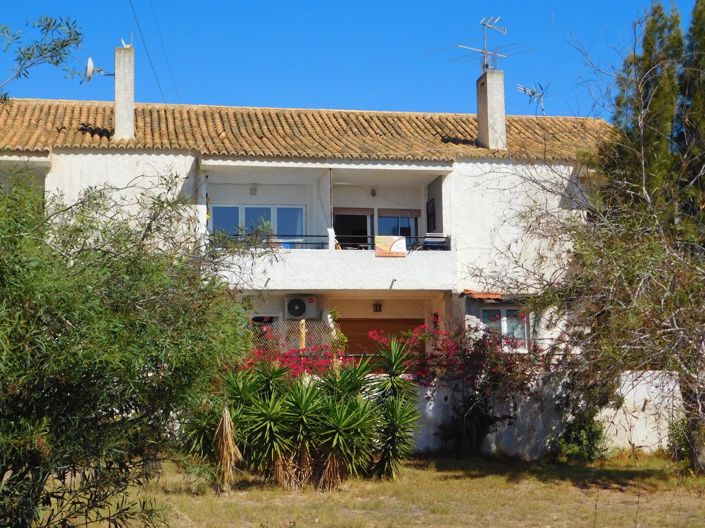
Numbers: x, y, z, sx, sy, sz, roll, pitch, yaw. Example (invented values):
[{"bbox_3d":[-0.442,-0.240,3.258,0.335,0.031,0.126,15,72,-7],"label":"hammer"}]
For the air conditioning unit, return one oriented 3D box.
[{"bbox_3d":[-1.170,1.036,28.364,0.780,0.560,0.300,0,-6,-12],"label":"air conditioning unit"}]

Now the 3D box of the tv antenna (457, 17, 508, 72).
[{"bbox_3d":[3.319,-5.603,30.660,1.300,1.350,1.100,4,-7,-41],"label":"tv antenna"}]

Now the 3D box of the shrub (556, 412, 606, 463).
[{"bbox_3d":[4.405,3.306,23.213,0.900,0.930,0.800,0,-6,-12],"label":"shrub"}]

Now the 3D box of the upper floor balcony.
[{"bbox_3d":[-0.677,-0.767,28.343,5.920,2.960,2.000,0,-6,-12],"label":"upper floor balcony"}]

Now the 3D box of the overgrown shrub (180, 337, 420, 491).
[{"bbox_3d":[-0.848,2.233,18.603,3.550,2.250,2.100,0,-6,-12],"label":"overgrown shrub"}]

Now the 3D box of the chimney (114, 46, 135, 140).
[{"bbox_3d":[-5.421,-3.955,28.576,0.445,2.220,0.800,0,-6,-12],"label":"chimney"}]

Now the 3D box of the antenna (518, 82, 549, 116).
[{"bbox_3d":[5.294,-4.868,35.323,0.600,0.920,1.200,-5,-7,39],"label":"antenna"}]

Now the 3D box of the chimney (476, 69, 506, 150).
[{"bbox_3d":[3.538,-3.791,30.534,0.450,1.970,0.820,0,-6,-12],"label":"chimney"}]

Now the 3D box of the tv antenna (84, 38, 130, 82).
[{"bbox_3d":[-5.843,-4.857,28.525,1.100,1.100,0.650,1,-6,-23],"label":"tv antenna"}]

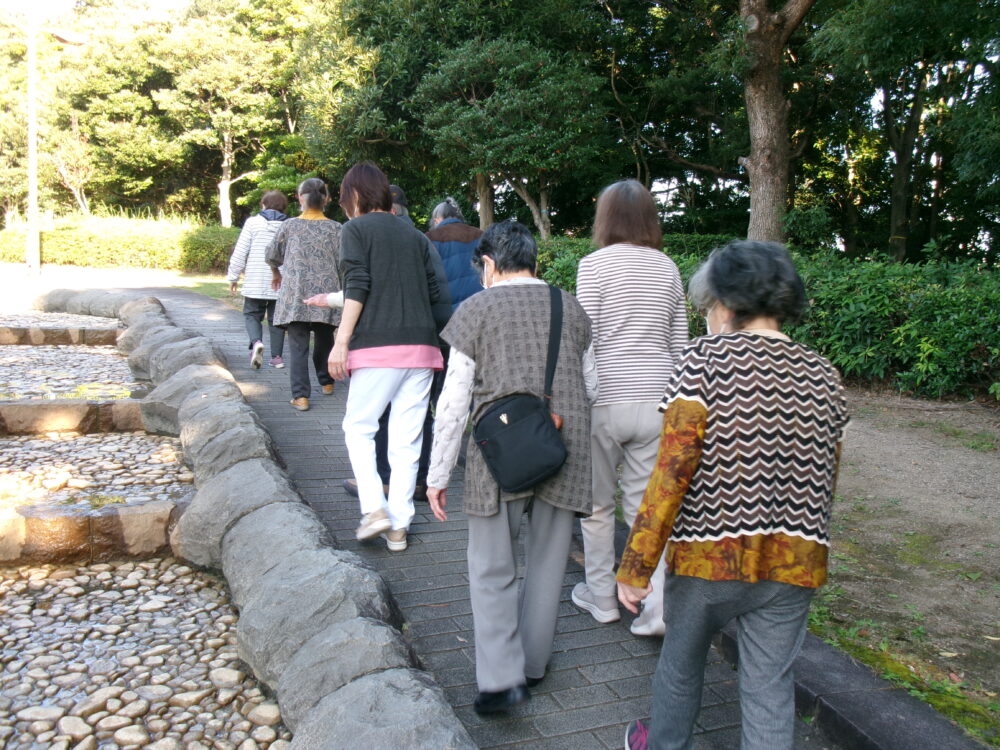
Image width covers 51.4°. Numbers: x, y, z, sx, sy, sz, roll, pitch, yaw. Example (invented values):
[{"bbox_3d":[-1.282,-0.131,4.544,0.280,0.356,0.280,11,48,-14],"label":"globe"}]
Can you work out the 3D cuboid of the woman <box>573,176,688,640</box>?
[{"bbox_3d":[0.462,0.104,3.650,0.430,1.550,0.380,-1,8,-15],"label":"woman"}]

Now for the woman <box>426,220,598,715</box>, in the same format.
[{"bbox_3d":[0.034,0.250,3.080,0.500,1.440,0.420,-1,8,-14],"label":"woman"}]

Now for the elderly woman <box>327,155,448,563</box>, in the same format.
[{"bbox_3d":[-0.486,-0.086,4.380,0.470,1.570,0.480,-2,8,-18],"label":"elderly woman"}]

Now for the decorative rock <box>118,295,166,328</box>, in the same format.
[{"bbox_3d":[-4.205,-0.739,12.200,0.600,0.370,0.600,-3,8,-24],"label":"decorative rock"}]

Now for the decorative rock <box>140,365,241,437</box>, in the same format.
[{"bbox_3d":[-2.232,0.191,7.500,0.740,0.430,0.600,-2,8,-20],"label":"decorative rock"}]

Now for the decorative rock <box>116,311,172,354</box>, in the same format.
[{"bbox_3d":[-3.794,-0.454,11.100,0.620,0.420,0.600,-2,8,-22],"label":"decorative rock"}]

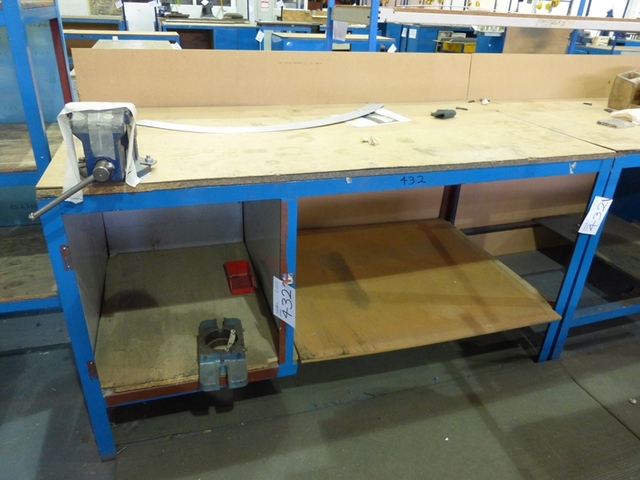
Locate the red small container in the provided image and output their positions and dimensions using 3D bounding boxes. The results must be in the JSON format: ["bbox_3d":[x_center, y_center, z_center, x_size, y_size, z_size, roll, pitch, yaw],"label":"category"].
[{"bbox_3d":[-0.343,0.158,1.975,0.096,0.069,0.169,-5,28,-14],"label":"red small container"}]

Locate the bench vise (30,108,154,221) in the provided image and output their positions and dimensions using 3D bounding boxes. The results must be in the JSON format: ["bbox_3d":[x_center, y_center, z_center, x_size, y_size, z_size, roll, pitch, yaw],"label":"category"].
[{"bbox_3d":[-0.567,-0.242,1.180,0.277,0.225,0.380,-6,28,-15],"label":"bench vise"}]

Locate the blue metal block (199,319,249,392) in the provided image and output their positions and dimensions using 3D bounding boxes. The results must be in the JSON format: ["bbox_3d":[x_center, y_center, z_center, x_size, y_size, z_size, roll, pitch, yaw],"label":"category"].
[{"bbox_3d":[-0.313,0.360,1.484,0.140,0.103,0.204,-3,28,-11],"label":"blue metal block"}]

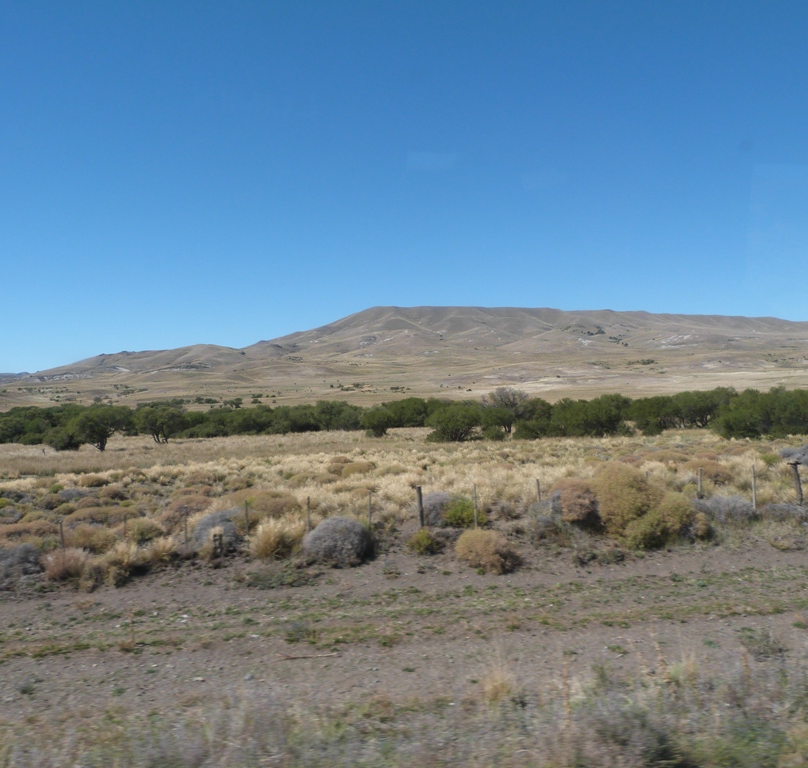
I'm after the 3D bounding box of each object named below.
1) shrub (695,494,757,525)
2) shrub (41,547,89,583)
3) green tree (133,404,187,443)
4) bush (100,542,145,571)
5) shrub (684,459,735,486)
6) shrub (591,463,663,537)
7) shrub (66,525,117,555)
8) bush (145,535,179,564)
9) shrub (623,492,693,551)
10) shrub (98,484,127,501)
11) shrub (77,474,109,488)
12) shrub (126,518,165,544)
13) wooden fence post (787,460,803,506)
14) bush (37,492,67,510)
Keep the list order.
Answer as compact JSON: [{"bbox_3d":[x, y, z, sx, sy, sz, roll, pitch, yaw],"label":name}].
[{"bbox_3d":[8.548,3.247,19.600,1.700,0.610,1.200,-3,-1,23],"label":"shrub"},{"bbox_3d":[-7.653,4.075,16.755,1.020,0.690,0.940,-3,-1,0],"label":"shrub"},{"bbox_3d":[-25.458,4.113,77.000,5.623,3.957,5.060,-1,-1,0],"label":"green tree"},{"bbox_3d":[-6.552,4.001,17.256,1.010,0.700,0.930,-3,-1,0],"label":"bush"},{"bbox_3d":[10.948,3.136,26.500,1.800,0.860,1.500,-3,-1,22],"label":"shrub"},{"bbox_3d":[5.773,2.886,19.100,1.850,1.692,1.700,-3,-1,16],"label":"shrub"},{"bbox_3d":[-8.572,4.275,20.395,1.410,0.800,1.190,-3,-1,0],"label":"shrub"},{"bbox_3d":[-5.842,3.971,17.866,0.810,0.670,0.740,-3,-1,0],"label":"bush"},{"bbox_3d":[6.023,3.159,17.500,1.700,1.136,1.500,-3,-1,18],"label":"shrub"},{"bbox_3d":[-12.571,4.673,32.000,1.300,0.606,1.100,-3,-1,-22],"label":"shrub"},{"bbox_3d":[-15.535,4.866,37.000,1.700,0.625,1.400,-3,-1,-23],"label":"shrub"},{"bbox_3d":[-7.585,4.284,21.700,1.120,0.646,1.000,-3,-1,-20],"label":"shrub"},{"bbox_3d":[11.089,2.826,21.000,0.360,1.278,0.200,-6,-1,-6],"label":"wooden fence post"},{"bbox_3d":[-14.074,4.686,29.641,1.100,0.670,1.010,-3,-1,0],"label":"bush"}]

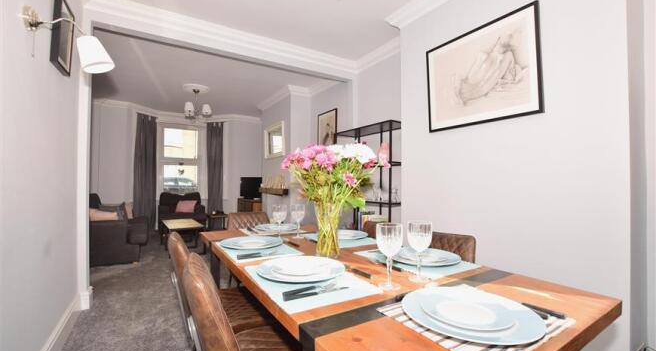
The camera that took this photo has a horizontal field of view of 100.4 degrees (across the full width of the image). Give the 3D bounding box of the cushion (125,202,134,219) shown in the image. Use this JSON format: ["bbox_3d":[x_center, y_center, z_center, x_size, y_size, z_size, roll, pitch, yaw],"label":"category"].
[{"bbox_3d":[-3.505,0.624,4.800,0.150,0.360,0.400,-13,-16,23],"label":"cushion"}]

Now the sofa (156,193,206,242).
[{"bbox_3d":[-2.807,0.759,5.287,0.840,0.830,0.850,0,0,-25],"label":"sofa"}]

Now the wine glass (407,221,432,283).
[{"bbox_3d":[0.316,0.260,0.941,0.085,0.193,0.085,3,-3,-33],"label":"wine glass"}]

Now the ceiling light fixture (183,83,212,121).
[{"bbox_3d":[-2.270,-1.218,4.675,0.470,0.540,0.470,3,-3,-33],"label":"ceiling light fixture"}]

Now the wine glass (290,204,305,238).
[{"bbox_3d":[-0.188,0.281,1.708,0.081,0.198,0.081,0,0,0],"label":"wine glass"}]

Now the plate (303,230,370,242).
[{"bbox_3d":[0.086,0.364,1.672,0.295,0.026,0.295,0,0,0],"label":"plate"}]

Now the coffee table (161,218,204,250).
[{"bbox_3d":[-2.324,0.964,4.350,0.490,0.410,1.000,0,0,-35],"label":"coffee table"}]

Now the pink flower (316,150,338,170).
[{"bbox_3d":[-0.002,-0.072,1.235,0.100,0.085,0.090,0,0,0],"label":"pink flower"}]

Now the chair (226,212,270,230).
[{"bbox_3d":[-0.533,0.721,2.011,0.470,0.855,0.570,3,-3,-33],"label":"chair"}]

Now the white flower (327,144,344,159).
[{"bbox_3d":[0.034,-0.110,1.250,0.078,0.070,0.078,3,-3,-33],"label":"white flower"}]

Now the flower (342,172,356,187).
[{"bbox_3d":[0.092,0.017,1.170,0.063,0.068,0.055,1,-3,0],"label":"flower"}]

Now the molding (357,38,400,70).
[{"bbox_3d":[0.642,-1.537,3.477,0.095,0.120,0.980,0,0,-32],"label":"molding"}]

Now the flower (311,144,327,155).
[{"bbox_3d":[-0.044,-0.120,1.260,0.075,0.058,0.070,1,-3,0],"label":"flower"}]

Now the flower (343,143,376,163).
[{"bbox_3d":[0.148,-0.103,1.280,0.145,0.095,0.130,0,0,7],"label":"flower"}]

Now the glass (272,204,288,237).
[{"bbox_3d":[-0.295,0.282,1.684,0.085,0.193,0.085,1,-3,0],"label":"glass"}]

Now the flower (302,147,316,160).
[{"bbox_3d":[-0.087,-0.103,1.280,0.066,0.056,0.062,0,0,-4],"label":"flower"}]

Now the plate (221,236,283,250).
[{"bbox_3d":[-0.387,0.349,1.404,0.305,0.026,0.305,1,-3,0],"label":"plate"}]

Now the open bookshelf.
[{"bbox_3d":[0.549,0.293,3.297,0.380,1.710,1.020,0,0,-32],"label":"open bookshelf"}]

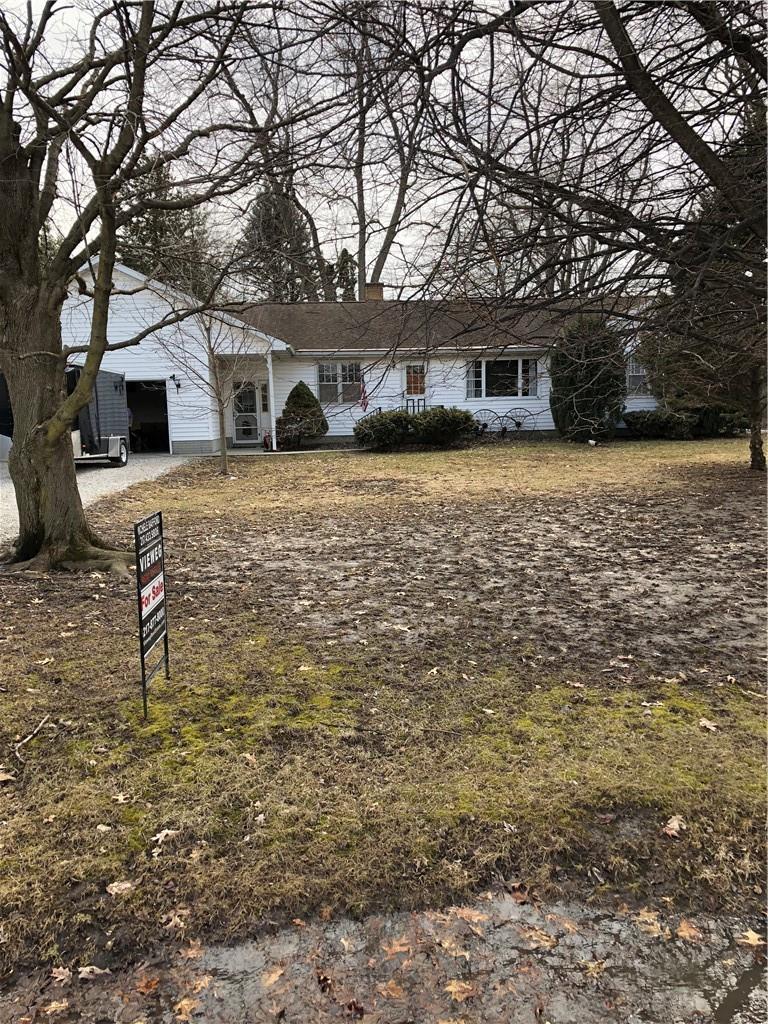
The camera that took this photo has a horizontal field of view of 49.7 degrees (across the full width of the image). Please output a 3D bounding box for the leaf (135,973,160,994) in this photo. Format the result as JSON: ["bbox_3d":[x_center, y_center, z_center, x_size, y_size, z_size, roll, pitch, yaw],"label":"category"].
[{"bbox_3d":[-0.663,1.326,2.326,0.069,0.015,0.070,-1,8,0],"label":"leaf"}]

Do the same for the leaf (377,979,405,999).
[{"bbox_3d":[0.020,1.440,2.501,0.085,0.015,0.085,-1,7,0],"label":"leaf"}]

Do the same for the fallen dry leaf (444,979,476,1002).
[{"bbox_3d":[0.228,1.435,2.487,0.090,0.018,0.090,-1,7,0],"label":"fallen dry leaf"}]

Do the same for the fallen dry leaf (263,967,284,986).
[{"bbox_3d":[-0.318,1.317,2.341,0.066,0.015,0.047,-8,11,-43],"label":"fallen dry leaf"}]

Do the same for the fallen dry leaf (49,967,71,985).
[{"bbox_3d":[-0.927,1.326,2.366,0.069,0.015,0.067,-1,8,0],"label":"fallen dry leaf"}]

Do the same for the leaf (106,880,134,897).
[{"bbox_3d":[-0.950,1.360,2.994,0.100,0.020,0.070,-1,7,0],"label":"leaf"}]

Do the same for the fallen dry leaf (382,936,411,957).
[{"bbox_3d":[0.037,1.293,2.471,0.084,0.015,0.088,-1,8,0],"label":"fallen dry leaf"}]

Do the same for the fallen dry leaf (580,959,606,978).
[{"bbox_3d":[0.652,1.415,2.567,0.085,0.018,0.085,-1,7,0],"label":"fallen dry leaf"}]

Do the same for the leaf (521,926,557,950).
[{"bbox_3d":[0.457,1.282,2.486,0.075,0.015,0.126,-7,10,-39],"label":"leaf"}]

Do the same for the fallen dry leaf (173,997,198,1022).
[{"bbox_3d":[-0.535,1.337,2.229,0.059,0.015,0.075,-1,8,0],"label":"fallen dry leaf"}]

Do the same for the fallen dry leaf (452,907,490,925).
[{"bbox_3d":[0.271,1.270,2.607,0.119,0.015,0.057,3,9,31],"label":"fallen dry leaf"}]

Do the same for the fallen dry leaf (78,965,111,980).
[{"bbox_3d":[-0.900,1.432,2.575,0.110,0.020,0.055,-1,7,6],"label":"fallen dry leaf"}]

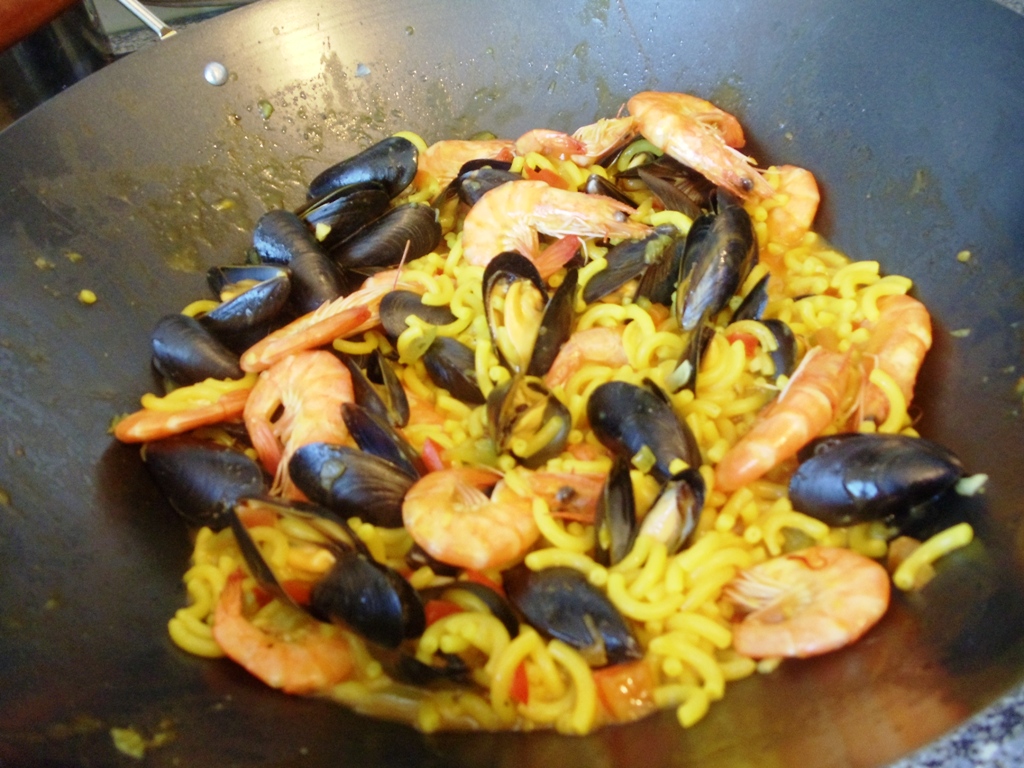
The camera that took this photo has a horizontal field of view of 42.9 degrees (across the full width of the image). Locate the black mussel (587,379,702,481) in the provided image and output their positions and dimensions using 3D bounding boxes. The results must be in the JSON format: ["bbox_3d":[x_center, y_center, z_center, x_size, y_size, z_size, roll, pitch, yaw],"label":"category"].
[{"bbox_3d":[0.049,0.019,0.498,0.030,0.024,0.057,-34,58,-24],"label":"black mussel"}]

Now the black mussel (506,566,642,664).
[{"bbox_3d":[0.021,0.079,0.445,0.055,0.022,0.027,29,54,25],"label":"black mussel"}]

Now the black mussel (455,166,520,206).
[{"bbox_3d":[-0.006,-0.094,0.640,0.050,0.023,0.028,1,43,9],"label":"black mussel"}]

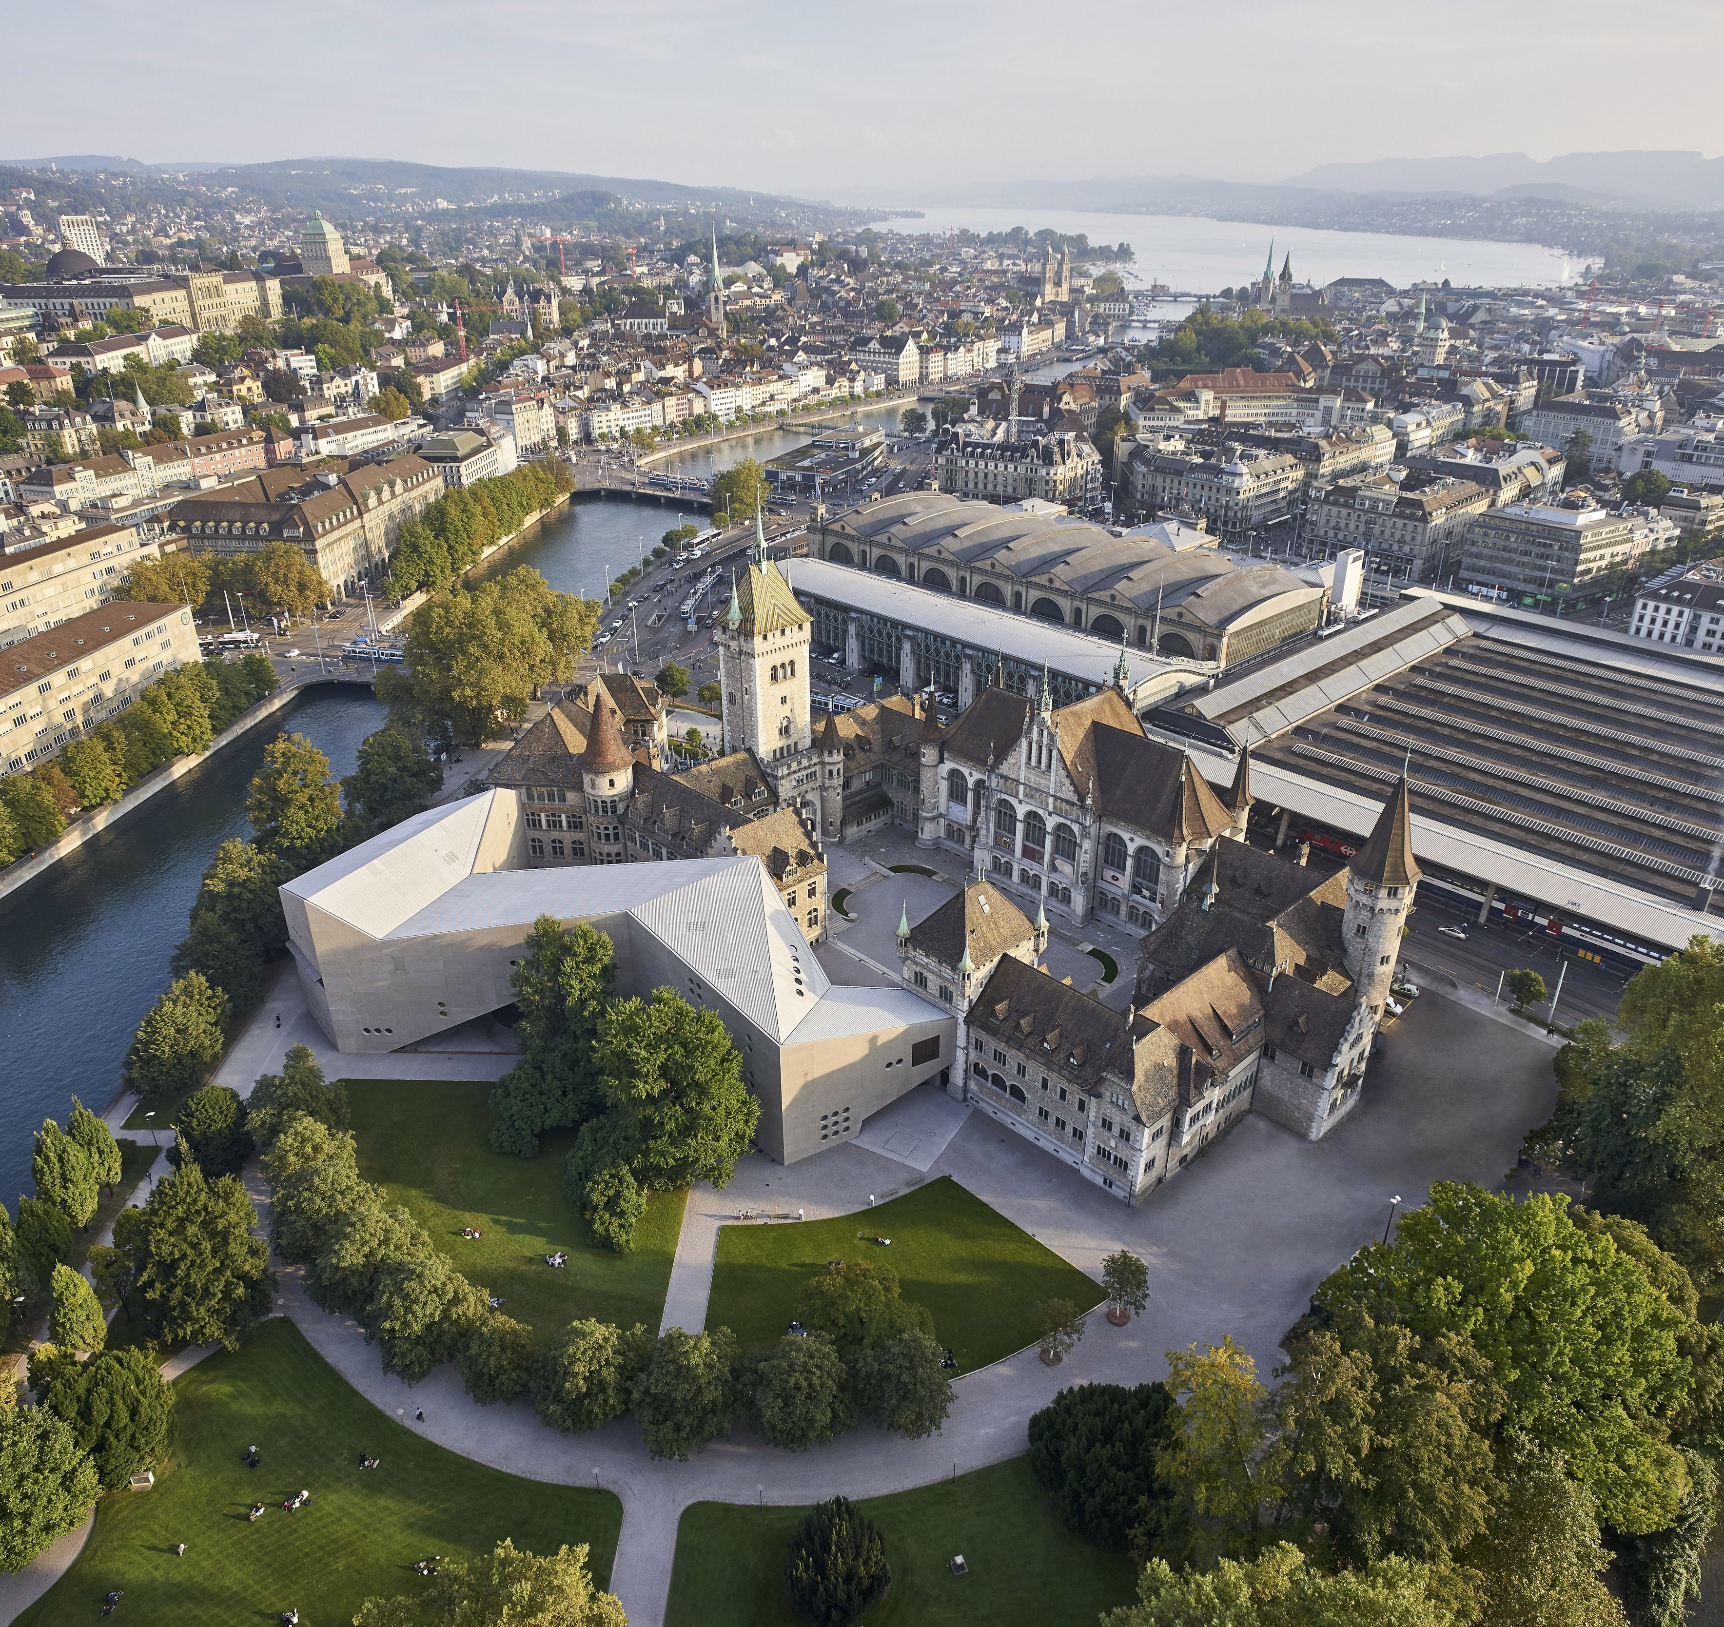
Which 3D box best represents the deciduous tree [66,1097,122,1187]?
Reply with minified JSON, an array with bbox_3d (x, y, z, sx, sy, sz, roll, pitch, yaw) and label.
[{"bbox_3d":[-86.110,37.430,136.700,4.800,14.200,4.800,0,26,0],"label":"deciduous tree"}]

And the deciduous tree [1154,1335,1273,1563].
[{"bbox_3d":[29.437,52.731,100.475,9.134,21.863,8.940,0,27,0],"label":"deciduous tree"}]

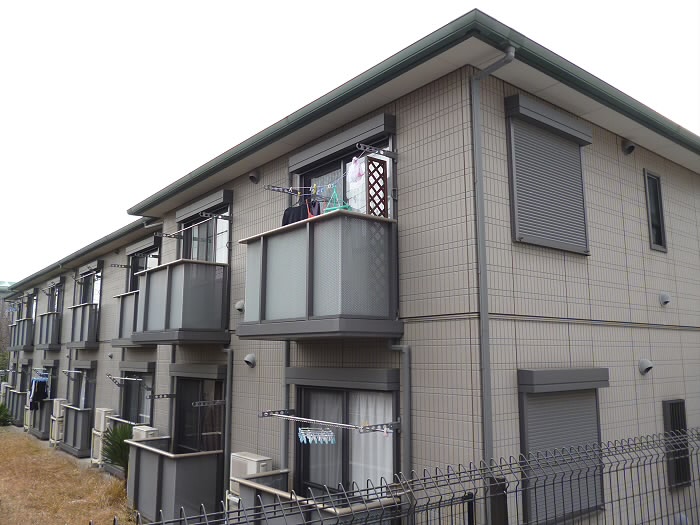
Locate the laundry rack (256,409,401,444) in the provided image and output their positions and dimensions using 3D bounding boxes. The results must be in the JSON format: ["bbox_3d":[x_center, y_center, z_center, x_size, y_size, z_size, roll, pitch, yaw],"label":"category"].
[{"bbox_3d":[-0.302,1.914,6.607,0.544,0.292,2.101,7,-12,-38],"label":"laundry rack"}]

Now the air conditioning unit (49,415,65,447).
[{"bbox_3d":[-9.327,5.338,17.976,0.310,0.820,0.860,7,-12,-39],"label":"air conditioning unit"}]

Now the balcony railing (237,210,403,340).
[{"bbox_3d":[-0.433,0.267,6.808,0.900,1.310,2.150,7,-12,-39],"label":"balcony railing"}]

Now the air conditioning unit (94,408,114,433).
[{"bbox_3d":[-6.249,4.011,14.435,0.231,0.539,0.726,7,-12,-38],"label":"air conditioning unit"}]

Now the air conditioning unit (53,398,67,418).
[{"bbox_3d":[-9.310,4.653,18.063,0.270,0.550,0.750,7,-12,-39],"label":"air conditioning unit"}]

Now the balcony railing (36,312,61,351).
[{"bbox_3d":[-11.178,2.578,20.960,0.374,1.315,2.173,7,-12,-38],"label":"balcony railing"}]

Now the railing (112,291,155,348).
[{"bbox_3d":[-5.227,1.390,13.685,0.363,1.304,2.200,7,-12,-38],"label":"railing"}]

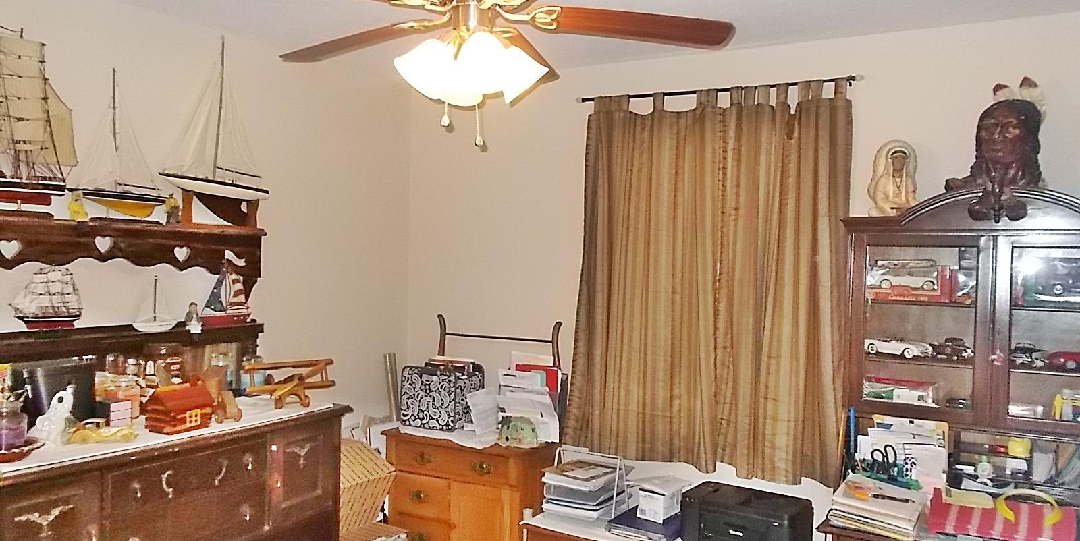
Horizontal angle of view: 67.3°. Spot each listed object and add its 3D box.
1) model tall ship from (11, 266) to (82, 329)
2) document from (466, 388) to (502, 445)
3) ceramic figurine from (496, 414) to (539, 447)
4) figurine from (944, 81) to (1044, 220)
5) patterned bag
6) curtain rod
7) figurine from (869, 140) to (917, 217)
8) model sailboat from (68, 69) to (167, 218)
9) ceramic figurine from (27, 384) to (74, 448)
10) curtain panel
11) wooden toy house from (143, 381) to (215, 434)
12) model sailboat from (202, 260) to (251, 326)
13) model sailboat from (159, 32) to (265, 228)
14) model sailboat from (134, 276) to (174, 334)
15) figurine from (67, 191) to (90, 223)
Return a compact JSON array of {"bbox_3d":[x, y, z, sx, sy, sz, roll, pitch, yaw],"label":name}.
[{"bbox_3d":[-1.601,0.093,2.640,0.075,0.222,0.232,2,1,31],"label":"model tall ship"},{"bbox_3d":[-0.244,0.668,3.680,0.030,0.195,0.220,-15,-8,30],"label":"document"},{"bbox_3d":[-0.093,0.716,3.605,0.157,0.127,0.102,2,2,31],"label":"ceramic figurine"},{"bbox_3d":[1.538,-0.407,2.741,0.269,0.457,0.203,3,2,43],"label":"figurine"},{"bbox_3d":[-0.491,0.621,4.050,0.310,0.289,0.254,2,2,31],"label":"patterned bag"},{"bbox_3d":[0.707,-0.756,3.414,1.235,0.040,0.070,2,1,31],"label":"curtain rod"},{"bbox_3d":[1.190,-0.308,2.725,0.165,0.270,0.130,2,1,31],"label":"figurine"},{"bbox_3d":[-1.461,-0.439,2.822,0.086,0.502,0.350,2,2,31],"label":"model sailboat"},{"bbox_3d":[-1.540,0.456,2.553,0.117,0.178,0.107,2,2,31],"label":"ceramic figurine"},{"bbox_3d":[0.673,0.032,3.435,1.228,1.573,0.112,2,2,31],"label":"curtain panel"},{"bbox_3d":[-1.236,0.455,2.791,0.137,0.173,0.168,2,2,31],"label":"wooden toy house"},{"bbox_3d":[-1.237,0.087,3.183,0.055,0.272,0.227,2,1,31],"label":"model sailboat"},{"bbox_3d":[-1.276,-0.549,3.222,0.115,0.750,0.505,2,1,31],"label":"model sailboat"},{"bbox_3d":[-1.375,0.124,2.904,0.051,0.203,0.168,2,2,31],"label":"model sailboat"},{"bbox_3d":[-1.559,-0.211,2.739,0.056,0.120,0.060,2,1,31],"label":"figurine"}]

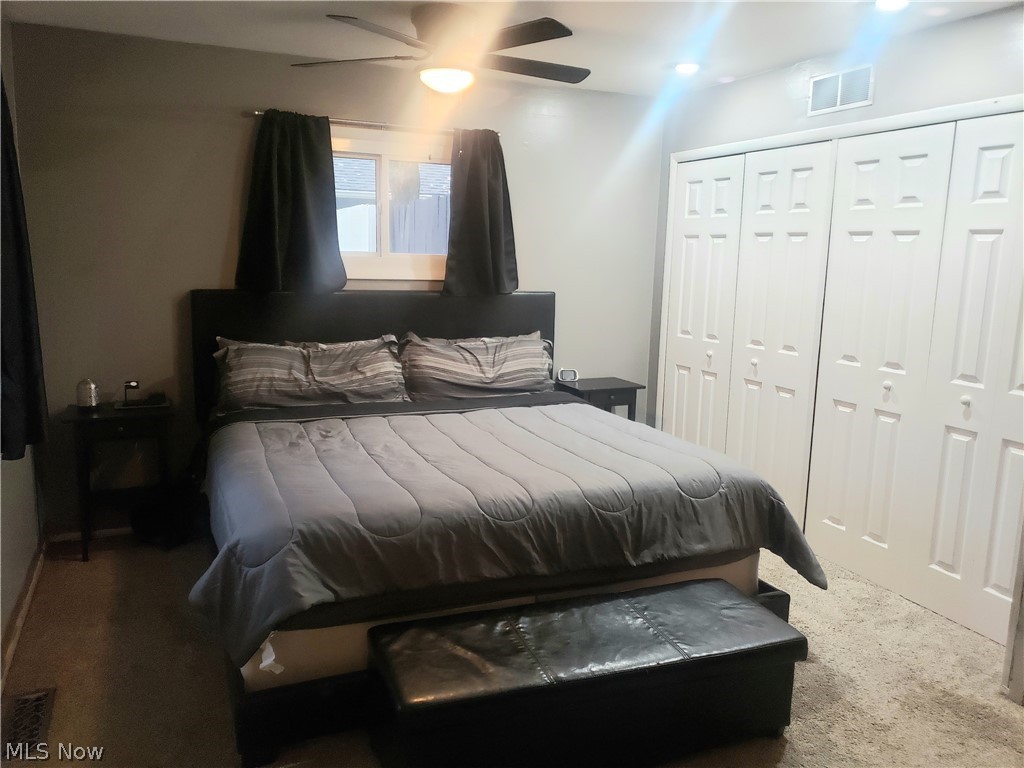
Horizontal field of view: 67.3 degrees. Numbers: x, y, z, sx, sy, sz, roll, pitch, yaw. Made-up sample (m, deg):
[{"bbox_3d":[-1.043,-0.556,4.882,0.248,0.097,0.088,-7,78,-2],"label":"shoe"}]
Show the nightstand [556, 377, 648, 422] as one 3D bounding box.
[{"bbox_3d":[0.543,0.337,4.809,0.445,0.680,0.360,-3,11,-24],"label":"nightstand"}]

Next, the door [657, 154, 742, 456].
[{"bbox_3d":[1.132,-0.310,4.634,0.040,2.021,0.621,-3,11,-24],"label":"door"}]

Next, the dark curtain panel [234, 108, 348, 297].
[{"bbox_3d":[-1.125,-0.911,3.917,0.540,0.905,0.120,-3,11,-24],"label":"dark curtain panel"}]

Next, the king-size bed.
[{"bbox_3d":[-0.296,0.271,3.401,2.070,1.250,2.121,-3,11,-24],"label":"king-size bed"}]

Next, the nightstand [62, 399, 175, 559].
[{"bbox_3d":[-1.875,0.469,3.719,0.445,0.680,0.360,-3,11,-24],"label":"nightstand"}]

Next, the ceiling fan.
[{"bbox_3d":[-0.266,-1.324,3.056,1.300,0.331,1.300,-3,11,-24],"label":"ceiling fan"}]

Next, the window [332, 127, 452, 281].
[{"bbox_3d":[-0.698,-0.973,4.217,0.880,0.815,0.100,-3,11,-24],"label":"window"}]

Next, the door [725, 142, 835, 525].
[{"bbox_3d":[1.392,-0.208,4.075,0.040,2.021,0.630,-3,11,-24],"label":"door"}]

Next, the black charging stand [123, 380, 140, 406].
[{"bbox_3d":[-1.838,0.059,3.717,0.090,0.140,0.080,-3,11,-24],"label":"black charging stand"}]

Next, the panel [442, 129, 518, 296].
[{"bbox_3d":[-0.169,-0.956,4.355,0.465,0.900,0.120,-3,11,-24],"label":"panel"}]

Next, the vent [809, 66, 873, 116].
[{"bbox_3d":[1.529,-1.363,3.599,0.030,0.175,0.360,-3,11,-24],"label":"vent"}]

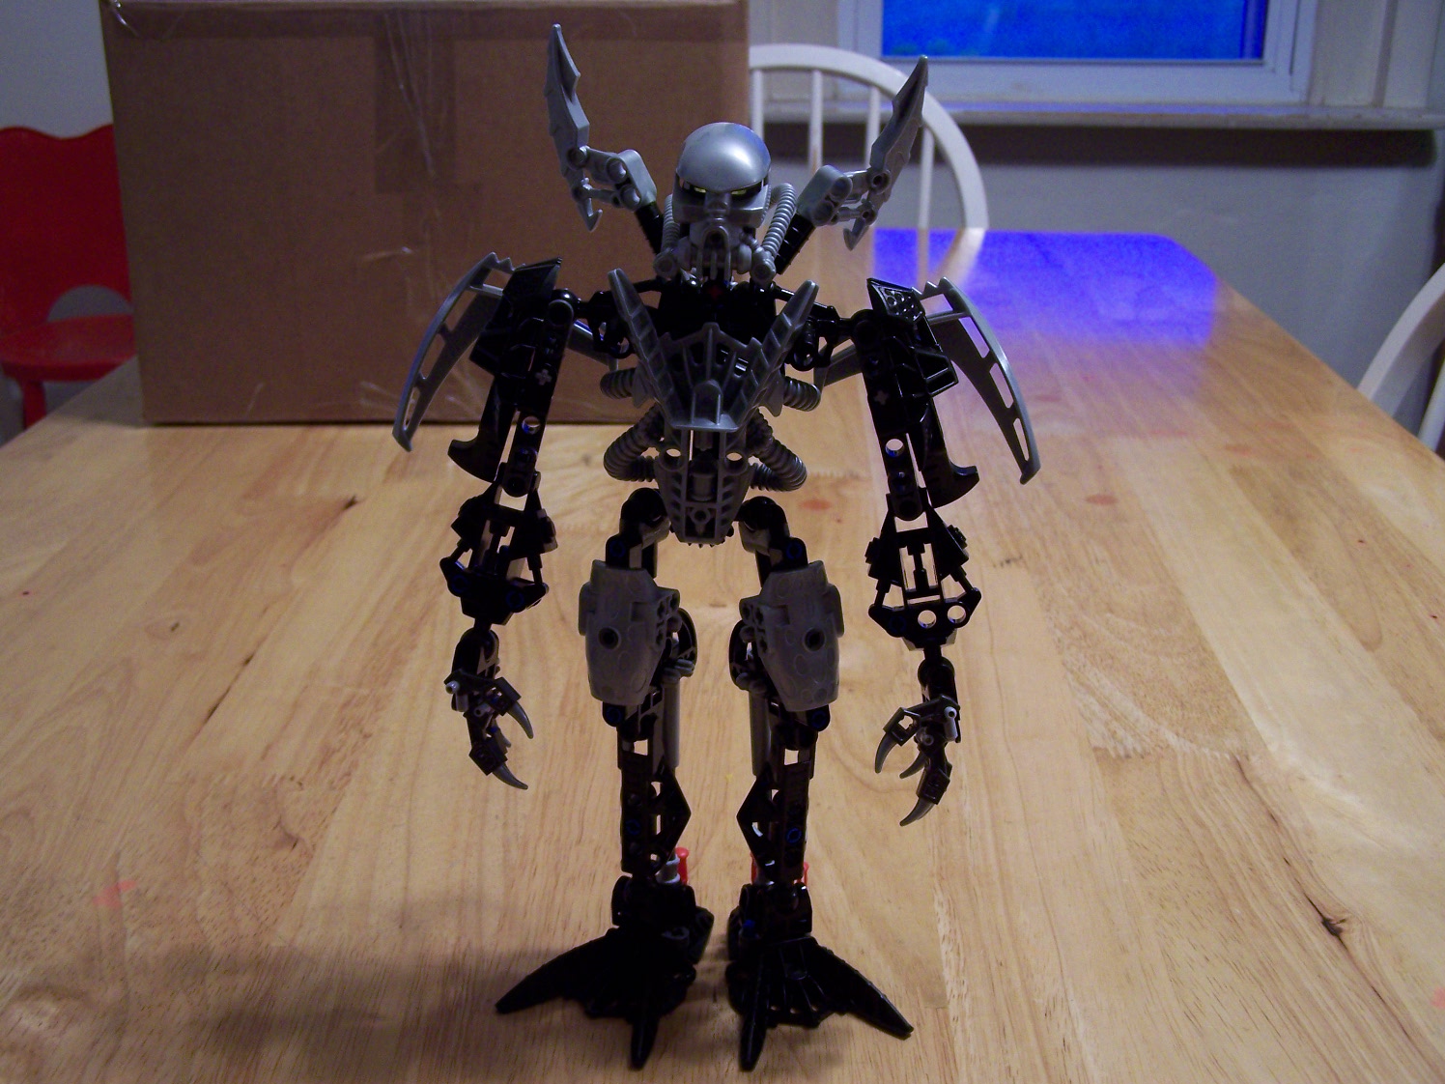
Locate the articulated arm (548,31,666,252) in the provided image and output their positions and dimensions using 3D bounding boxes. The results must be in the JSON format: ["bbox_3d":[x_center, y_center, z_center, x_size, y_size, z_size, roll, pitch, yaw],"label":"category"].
[{"bbox_3d":[-0.030,-0.102,0.389,0.028,0.050,0.028,0,21,0],"label":"articulated arm"}]

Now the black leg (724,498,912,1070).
[{"bbox_3d":[0.026,0.061,0.425,0.052,0.141,0.072,0,21,0],"label":"black leg"}]

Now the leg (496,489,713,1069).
[{"bbox_3d":[-0.033,0.059,0.426,0.059,0.143,0.072,0,21,0],"label":"leg"}]

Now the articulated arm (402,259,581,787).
[{"bbox_3d":[-0.061,-0.004,0.409,0.048,0.131,0.050,0,21,0],"label":"articulated arm"}]

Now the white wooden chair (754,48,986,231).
[{"bbox_3d":[0.061,-0.005,1.603,0.440,0.930,0.500,0,21,0],"label":"white wooden chair"}]

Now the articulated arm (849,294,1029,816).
[{"bbox_3d":[0.057,0.003,0.412,0.048,0.137,0.050,0,21,0],"label":"articulated arm"}]

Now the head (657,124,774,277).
[{"bbox_3d":[-0.002,-0.081,0.379,0.028,0.037,0.034,0,21,0],"label":"head"}]

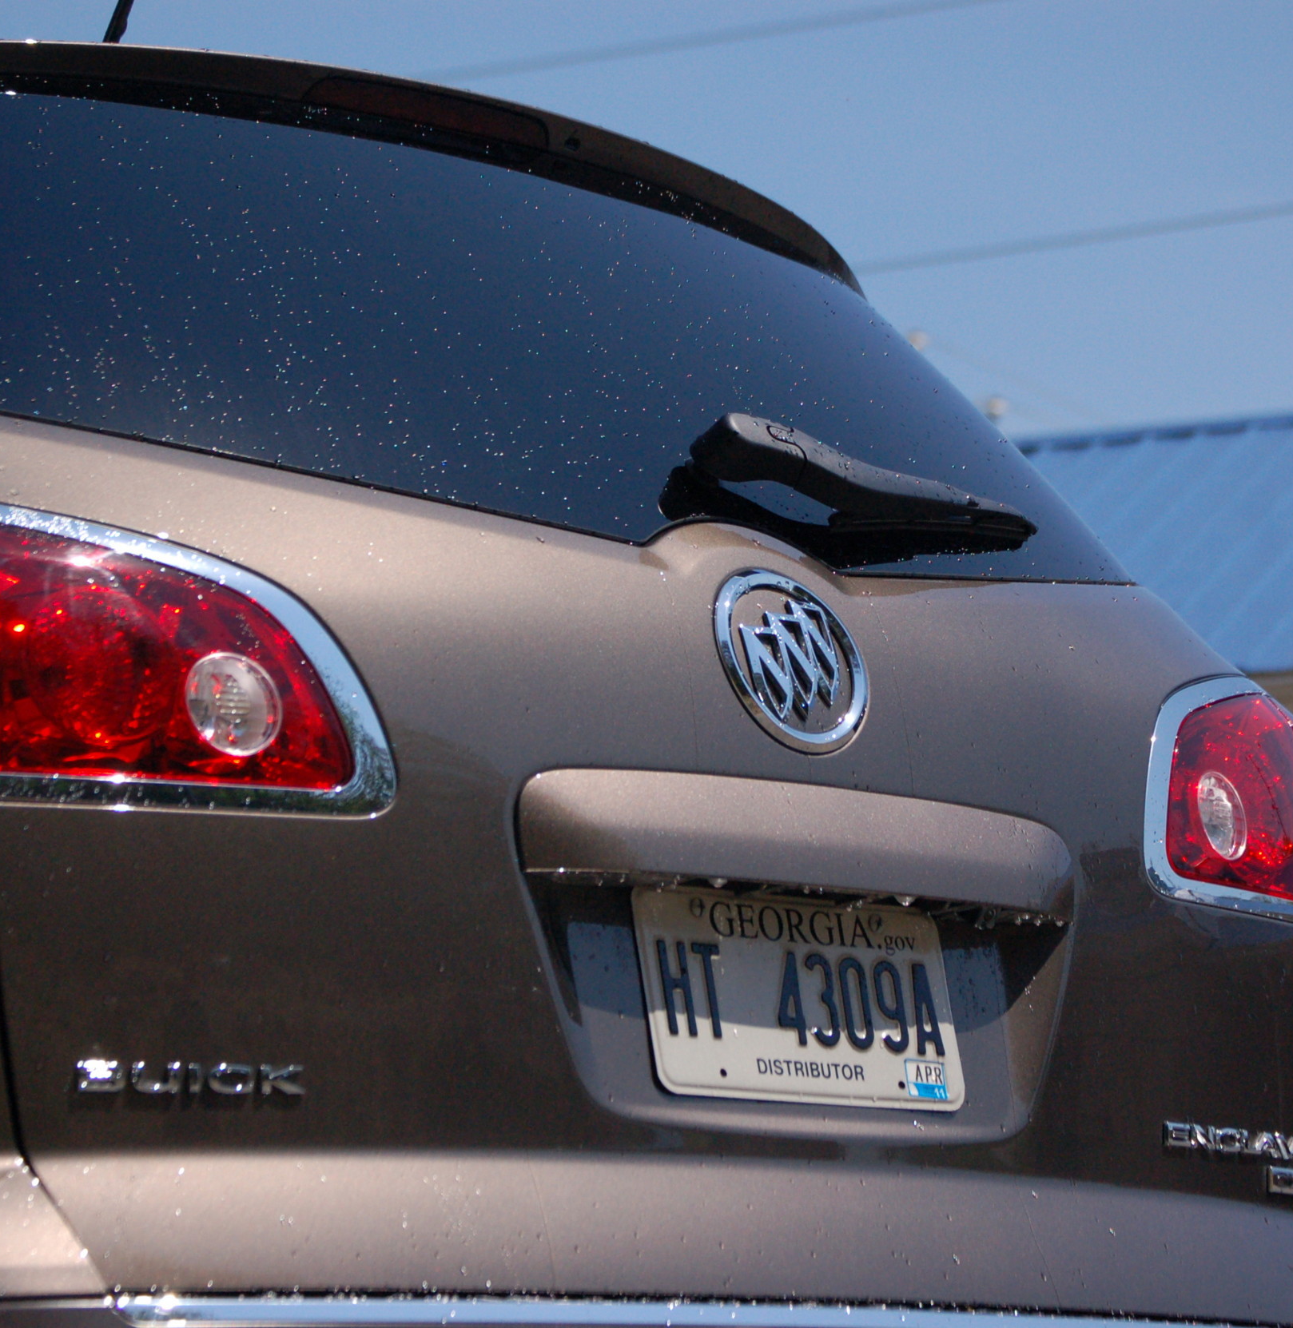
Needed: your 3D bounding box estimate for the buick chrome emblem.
[{"bbox_3d":[0.111,-0.004,4.272,0.149,0.149,0.020,7,-29,-41],"label":"buick chrome emblem"}]

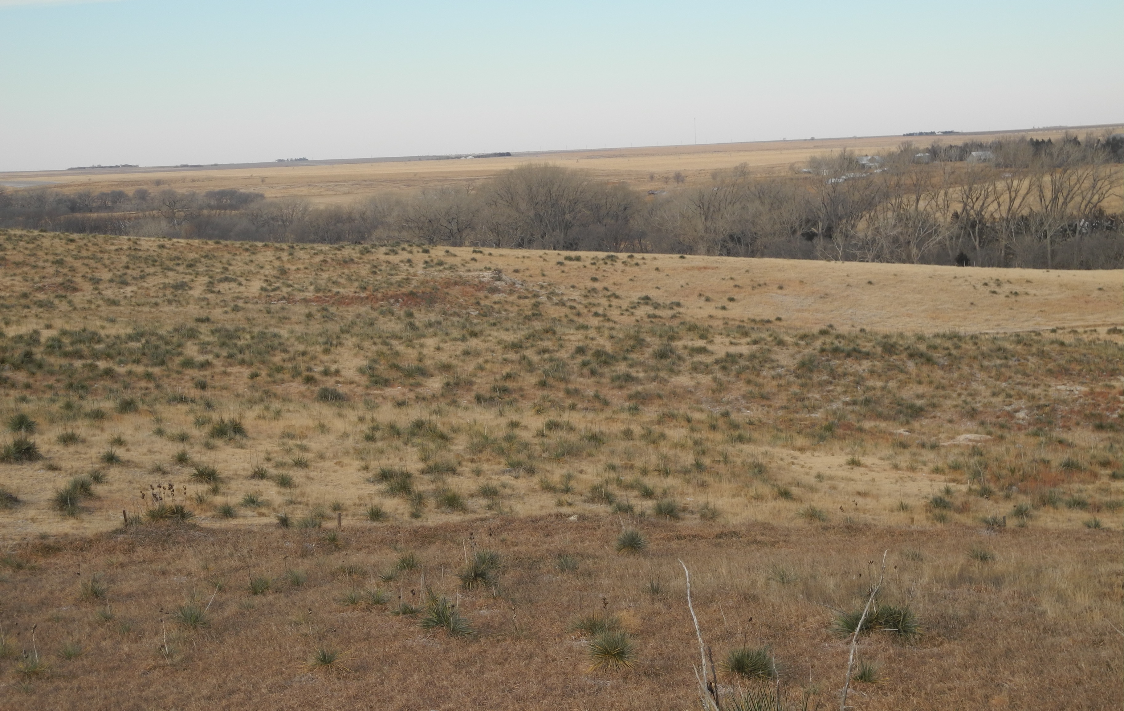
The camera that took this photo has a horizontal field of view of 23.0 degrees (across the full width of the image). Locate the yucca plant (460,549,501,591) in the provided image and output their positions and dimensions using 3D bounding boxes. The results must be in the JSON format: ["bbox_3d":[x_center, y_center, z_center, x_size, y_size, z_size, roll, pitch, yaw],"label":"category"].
[{"bbox_3d":[-1.494,3.928,50.500,0.755,0.600,0.900,-3,4,-2],"label":"yucca plant"}]

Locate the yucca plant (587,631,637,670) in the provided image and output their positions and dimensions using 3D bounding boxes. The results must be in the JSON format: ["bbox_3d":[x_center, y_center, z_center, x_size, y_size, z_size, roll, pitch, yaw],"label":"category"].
[{"bbox_3d":[0.683,4.056,38.000,0.677,0.490,0.677,-2,4,1],"label":"yucca plant"}]

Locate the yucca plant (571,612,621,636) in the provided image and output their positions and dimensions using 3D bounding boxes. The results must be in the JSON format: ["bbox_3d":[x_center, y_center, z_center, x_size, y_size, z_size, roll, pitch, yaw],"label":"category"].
[{"bbox_3d":[0.521,4.089,42.000,0.762,0.380,0.700,-2,4,0],"label":"yucca plant"}]

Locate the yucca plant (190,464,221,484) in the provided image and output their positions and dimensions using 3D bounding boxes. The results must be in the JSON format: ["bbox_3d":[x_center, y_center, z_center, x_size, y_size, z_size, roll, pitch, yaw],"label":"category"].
[{"bbox_3d":[-8.784,2.921,68.000,0.757,0.450,0.700,-3,4,-7],"label":"yucca plant"}]

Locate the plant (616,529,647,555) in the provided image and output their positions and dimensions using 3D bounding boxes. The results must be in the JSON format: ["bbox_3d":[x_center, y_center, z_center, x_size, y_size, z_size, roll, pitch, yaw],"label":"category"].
[{"bbox_3d":[1.402,3.802,56.500,0.629,0.450,0.629,-2,4,1],"label":"plant"}]

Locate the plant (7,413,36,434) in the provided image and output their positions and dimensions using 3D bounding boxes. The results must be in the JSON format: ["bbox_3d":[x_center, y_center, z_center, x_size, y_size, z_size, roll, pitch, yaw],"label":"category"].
[{"bbox_3d":[-15.666,1.960,80.000,0.865,0.570,0.800,-3,4,-11],"label":"plant"}]

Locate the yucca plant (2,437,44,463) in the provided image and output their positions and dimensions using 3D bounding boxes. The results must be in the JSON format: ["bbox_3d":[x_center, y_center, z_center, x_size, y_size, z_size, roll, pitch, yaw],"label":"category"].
[{"bbox_3d":[-14.663,2.577,75.000,1.098,0.660,0.950,-3,4,-11],"label":"yucca plant"}]

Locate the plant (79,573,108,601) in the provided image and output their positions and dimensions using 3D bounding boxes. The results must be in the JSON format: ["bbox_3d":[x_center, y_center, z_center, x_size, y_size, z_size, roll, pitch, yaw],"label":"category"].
[{"bbox_3d":[-8.640,4.284,51.000,0.519,0.430,0.519,-3,4,-10],"label":"plant"}]

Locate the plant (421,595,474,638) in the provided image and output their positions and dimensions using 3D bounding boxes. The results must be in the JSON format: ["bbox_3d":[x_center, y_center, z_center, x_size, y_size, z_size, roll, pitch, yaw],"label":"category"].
[{"bbox_3d":[-1.785,4.063,43.000,0.848,0.570,0.800,-3,4,-3],"label":"plant"}]

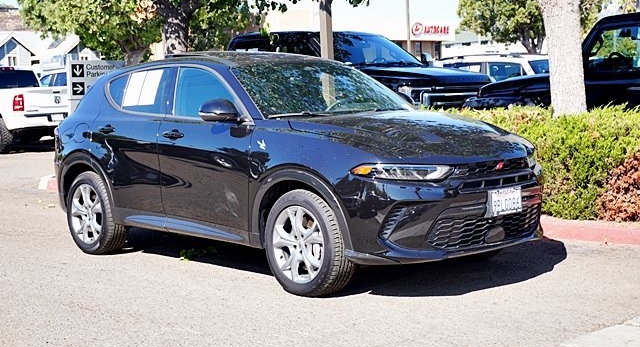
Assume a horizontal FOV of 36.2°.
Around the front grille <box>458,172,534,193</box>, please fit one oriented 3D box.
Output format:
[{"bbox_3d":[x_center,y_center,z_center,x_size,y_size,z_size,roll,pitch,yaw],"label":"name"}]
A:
[{"bbox_3d":[1.139,0.053,6.091,0.800,0.085,0.100,-4,5,-43],"label":"front grille"}]

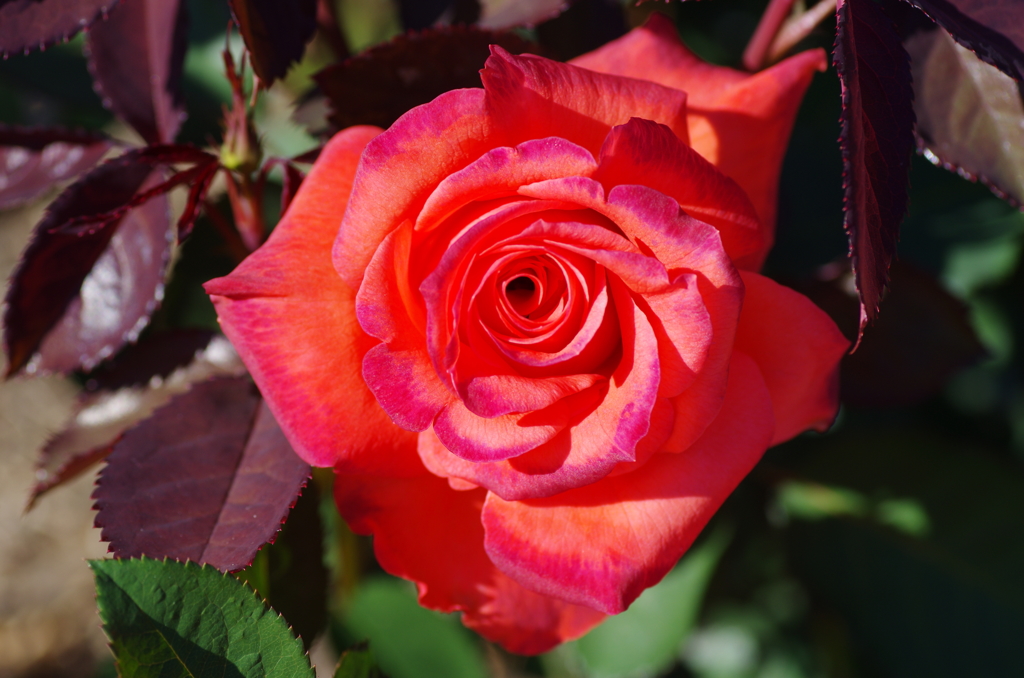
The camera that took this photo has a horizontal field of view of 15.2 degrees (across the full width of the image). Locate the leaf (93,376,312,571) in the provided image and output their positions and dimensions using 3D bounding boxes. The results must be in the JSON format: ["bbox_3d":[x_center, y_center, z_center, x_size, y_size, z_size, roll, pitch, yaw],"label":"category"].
[{"bbox_3d":[-0.054,0.025,0.662,0.035,0.009,0.046,13,68,6],"label":"leaf"}]

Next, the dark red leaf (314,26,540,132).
[{"bbox_3d":[-0.014,-0.044,0.685,0.044,0.008,0.029,3,63,6],"label":"dark red leaf"}]

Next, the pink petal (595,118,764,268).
[{"bbox_3d":[0.028,-0.021,0.640,0.031,0.021,0.023,38,90,4],"label":"pink petal"}]

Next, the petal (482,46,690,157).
[{"bbox_3d":[0.011,-0.038,0.642,0.035,0.022,0.020,12,0,2],"label":"petal"}]

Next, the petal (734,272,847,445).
[{"bbox_3d":[0.044,0.002,0.655,0.029,0.032,0.015,3,-6,-6],"label":"petal"}]

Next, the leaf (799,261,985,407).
[{"bbox_3d":[0.071,-0.001,0.725,0.040,0.008,0.028,6,66,0],"label":"leaf"}]

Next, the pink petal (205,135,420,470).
[{"bbox_3d":[-0.031,-0.007,0.648,0.043,0.058,0.021,2,-5,6],"label":"pink petal"}]

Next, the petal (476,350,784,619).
[{"bbox_3d":[0.020,0.024,0.642,0.051,0.040,0.021,-25,6,-3],"label":"petal"}]

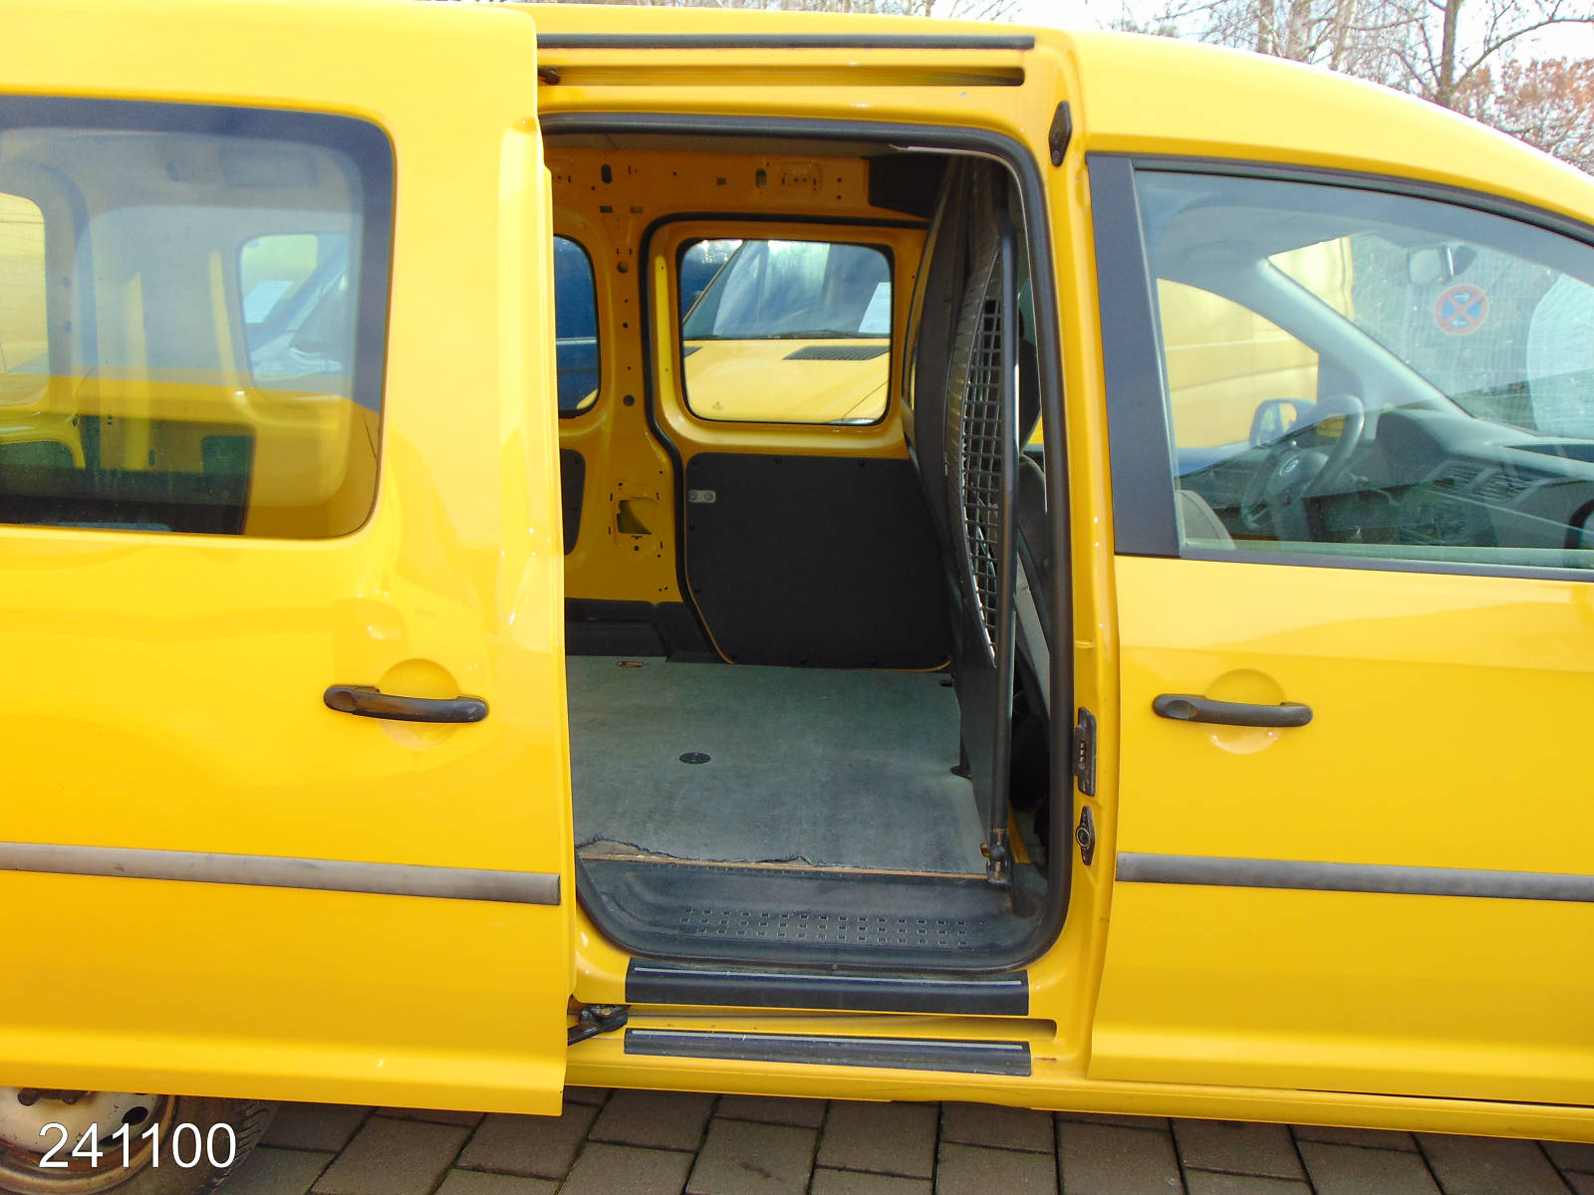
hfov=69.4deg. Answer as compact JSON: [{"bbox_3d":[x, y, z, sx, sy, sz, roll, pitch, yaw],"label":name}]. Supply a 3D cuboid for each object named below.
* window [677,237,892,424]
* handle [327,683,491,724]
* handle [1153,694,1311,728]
[{"bbox_3d":[-0.029,-0.694,3.020,0.560,0.475,0.050,2,24,0],"label":"window"},{"bbox_3d":[-0.488,0.133,1.440,0.204,0.034,0.046,2,13,0],"label":"handle"},{"bbox_3d":[0.568,0.148,1.500,0.205,0.033,0.045,2,13,0],"label":"handle"}]

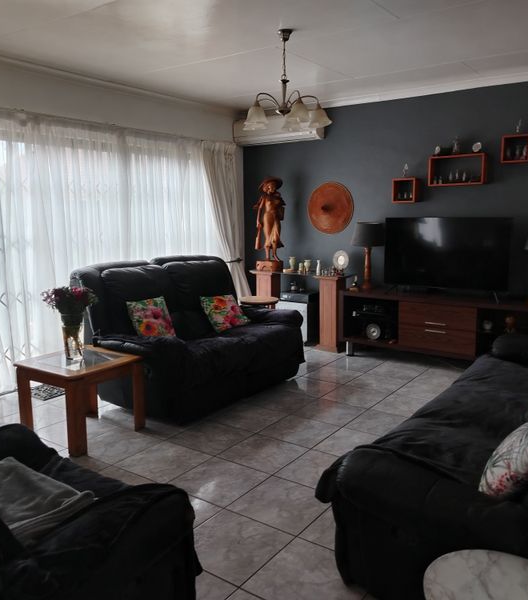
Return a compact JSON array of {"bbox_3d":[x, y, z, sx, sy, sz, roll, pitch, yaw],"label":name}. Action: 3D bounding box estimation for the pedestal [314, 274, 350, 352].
[{"bbox_3d":[0.700,0.127,5.626,0.278,0.734,0.266,6,11,35],"label":"pedestal"}]

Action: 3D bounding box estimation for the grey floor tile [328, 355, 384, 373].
[{"bbox_3d":[0.835,0.595,5.100,0.400,0.010,0.400,6,11,35],"label":"grey floor tile"}]

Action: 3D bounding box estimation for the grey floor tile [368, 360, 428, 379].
[{"bbox_3d":[1.163,0.629,4.870,0.400,0.010,0.400,6,11,35],"label":"grey floor tile"}]

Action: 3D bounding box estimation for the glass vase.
[{"bbox_3d":[-1.206,0.229,3.498,0.145,0.288,0.145,6,11,35],"label":"glass vase"}]

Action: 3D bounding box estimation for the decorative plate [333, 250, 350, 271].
[{"bbox_3d":[0.803,-0.408,5.759,0.200,0.200,0.035,6,11,35],"label":"decorative plate"}]

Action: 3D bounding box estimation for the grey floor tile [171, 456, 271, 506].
[{"bbox_3d":[-0.233,0.961,2.931,0.400,0.010,0.400,6,11,35],"label":"grey floor tile"}]

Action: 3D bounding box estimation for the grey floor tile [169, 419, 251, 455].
[{"bbox_3d":[-0.333,0.877,3.519,0.403,0.010,0.403,6,11,35],"label":"grey floor tile"}]

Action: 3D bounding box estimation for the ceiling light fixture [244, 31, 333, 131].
[{"bbox_3d":[0.142,-1.438,3.603,0.580,0.592,0.580,0,9,0],"label":"ceiling light fixture"}]

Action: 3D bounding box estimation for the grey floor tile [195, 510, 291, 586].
[{"bbox_3d":[-0.138,1.050,2.378,0.400,0.010,0.400,6,11,35],"label":"grey floor tile"}]

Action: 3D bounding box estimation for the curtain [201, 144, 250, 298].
[{"bbox_3d":[-0.385,-0.671,6.223,0.181,2.136,0.766,6,11,35],"label":"curtain"}]

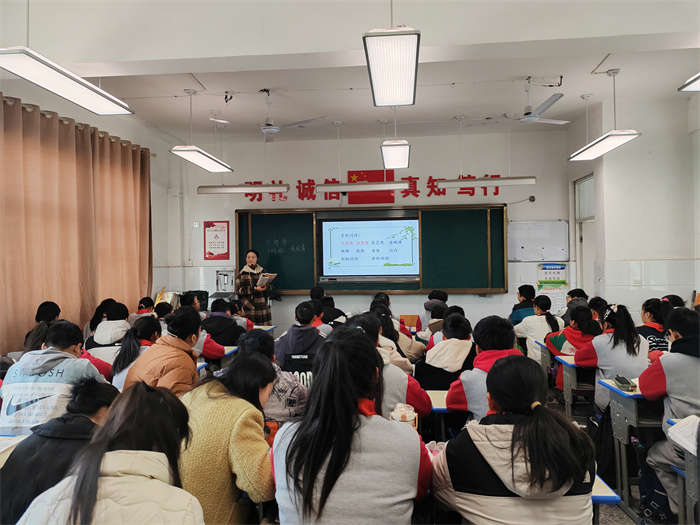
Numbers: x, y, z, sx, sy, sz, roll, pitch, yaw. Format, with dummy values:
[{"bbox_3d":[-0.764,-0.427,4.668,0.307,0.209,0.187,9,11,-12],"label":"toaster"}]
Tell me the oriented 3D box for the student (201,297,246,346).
[{"bbox_3d":[-1.218,0.938,5.456,0.460,1.156,0.600,-1,-1,5],"label":"student"}]

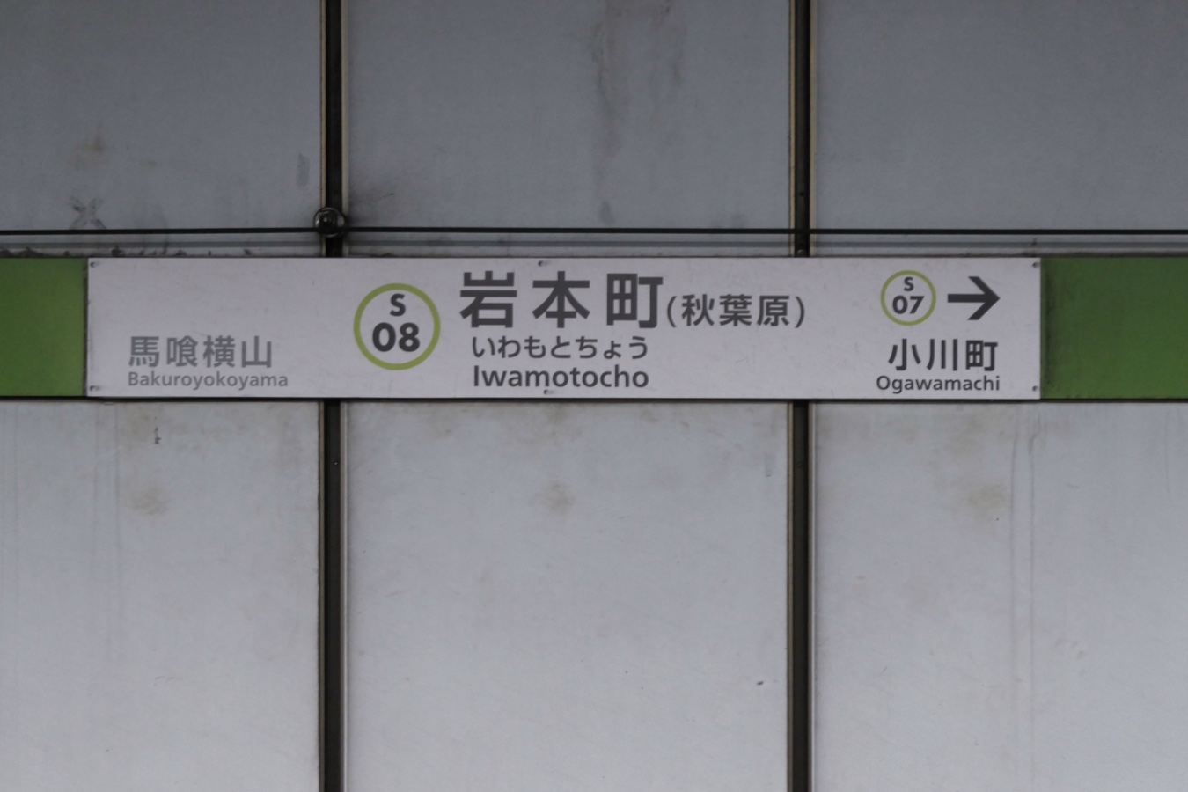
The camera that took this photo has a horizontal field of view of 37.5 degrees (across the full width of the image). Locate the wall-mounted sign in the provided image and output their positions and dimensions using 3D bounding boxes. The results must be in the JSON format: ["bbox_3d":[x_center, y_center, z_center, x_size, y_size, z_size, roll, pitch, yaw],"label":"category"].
[{"bbox_3d":[-0.079,-0.157,4.033,2.200,0.324,0.030,0,0,2],"label":"wall-mounted sign"}]

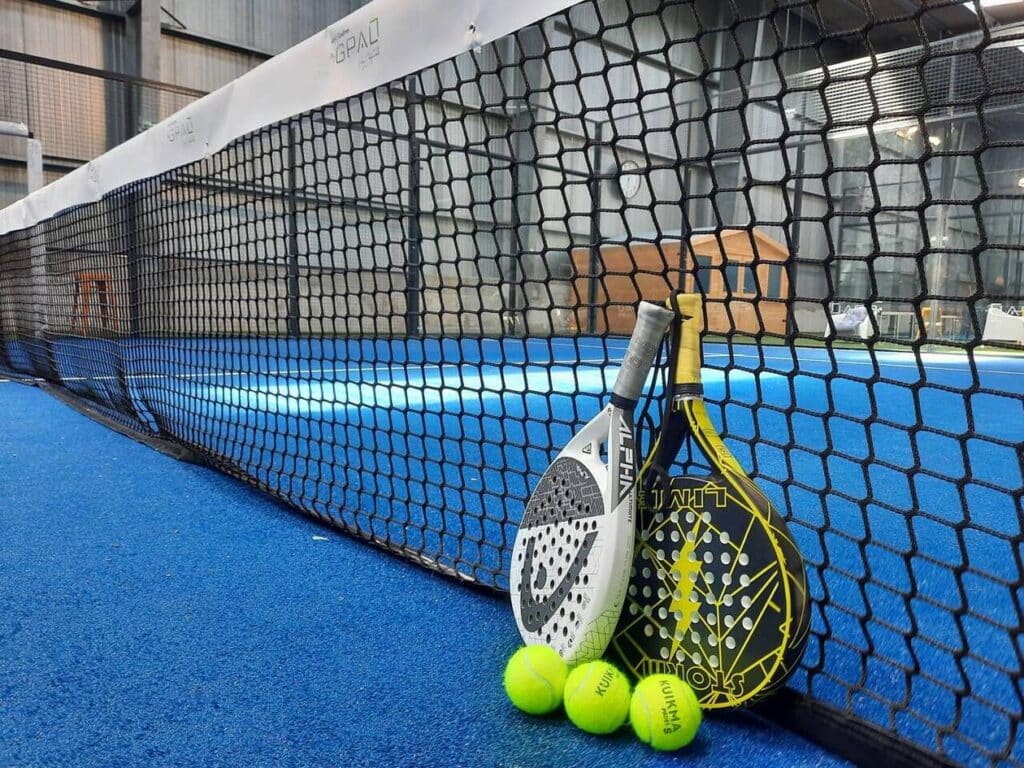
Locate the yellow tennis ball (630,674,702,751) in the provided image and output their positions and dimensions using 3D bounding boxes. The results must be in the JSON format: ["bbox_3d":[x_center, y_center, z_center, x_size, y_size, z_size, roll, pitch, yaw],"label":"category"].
[{"bbox_3d":[0.148,0.314,0.710,0.067,0.067,0.067,1,5,0],"label":"yellow tennis ball"}]

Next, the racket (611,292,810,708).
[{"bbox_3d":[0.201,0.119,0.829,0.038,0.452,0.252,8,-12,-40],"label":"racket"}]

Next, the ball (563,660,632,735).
[{"bbox_3d":[0.085,0.311,0.734,0.067,0.067,0.067,1,5,0],"label":"ball"}]

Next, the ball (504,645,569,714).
[{"bbox_3d":[0.025,0.307,0.768,0.067,0.067,0.067,1,5,0],"label":"ball"}]

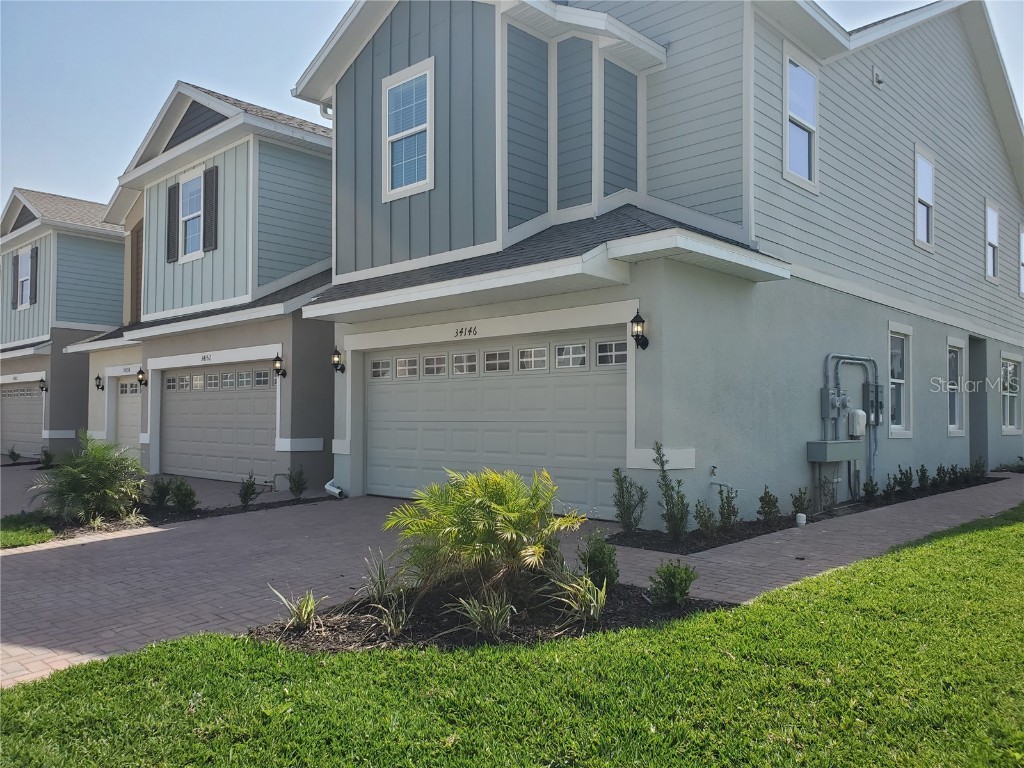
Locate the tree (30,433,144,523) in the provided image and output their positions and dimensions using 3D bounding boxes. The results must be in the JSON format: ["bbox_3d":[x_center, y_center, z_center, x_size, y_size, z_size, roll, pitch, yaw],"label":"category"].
[{"bbox_3d":[-5.500,1.230,10.000,1.450,1.130,1.400,1,-3,-29],"label":"tree"}]

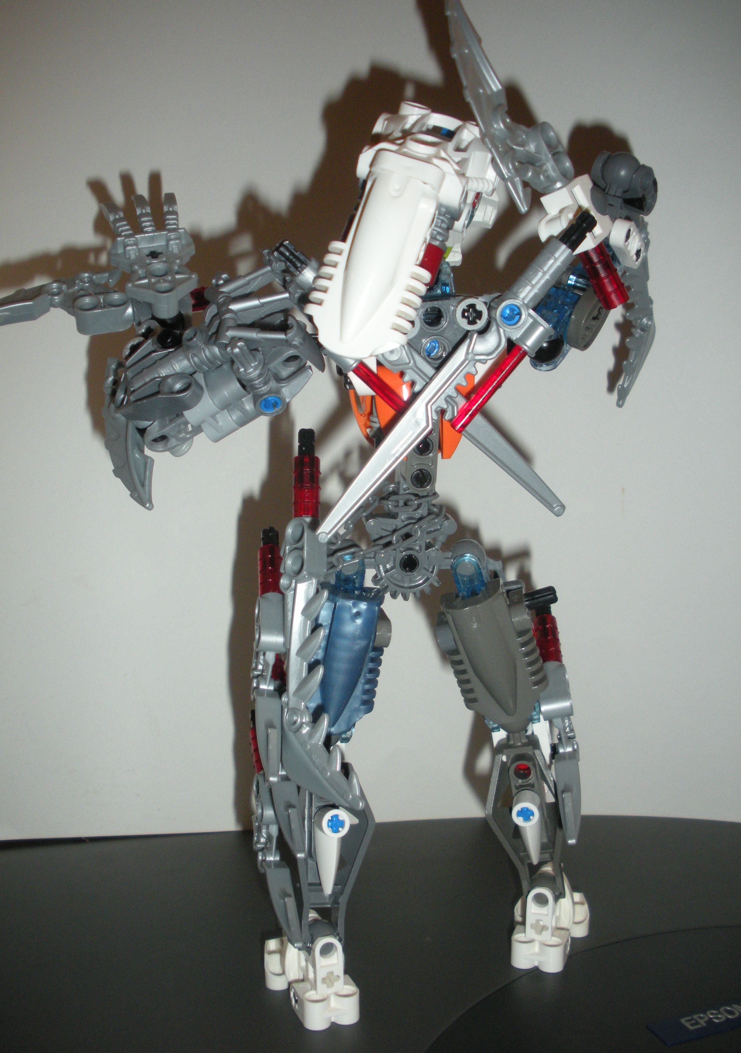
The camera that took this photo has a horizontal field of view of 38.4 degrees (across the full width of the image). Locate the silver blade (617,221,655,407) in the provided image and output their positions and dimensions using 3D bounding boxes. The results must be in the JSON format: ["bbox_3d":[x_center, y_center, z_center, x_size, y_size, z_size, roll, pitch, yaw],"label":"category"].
[{"bbox_3d":[0.072,-0.058,0.290,0.011,0.051,0.010,4,-6,0],"label":"silver blade"}]

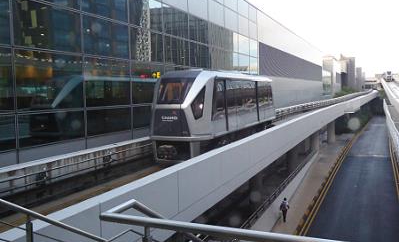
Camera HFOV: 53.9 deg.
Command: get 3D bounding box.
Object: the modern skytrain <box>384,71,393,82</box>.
[{"bbox_3d":[70.746,-16.675,147.000,2.690,3.750,11.800,1,6,25],"label":"modern skytrain"}]

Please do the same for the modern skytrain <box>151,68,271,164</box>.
[{"bbox_3d":[1.390,-0.680,20.800,2.690,3.780,11.800,0,5,23],"label":"modern skytrain"}]

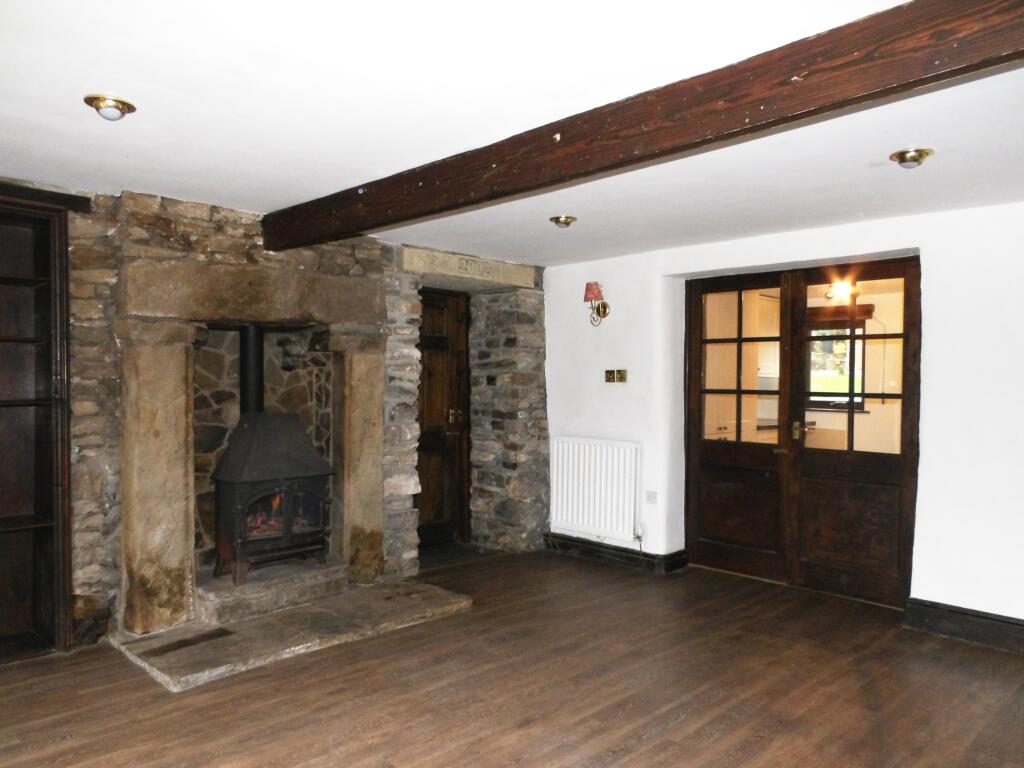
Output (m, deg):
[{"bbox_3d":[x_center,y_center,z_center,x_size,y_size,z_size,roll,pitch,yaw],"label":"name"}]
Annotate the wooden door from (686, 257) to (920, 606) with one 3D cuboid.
[{"bbox_3d":[1.806,0.284,4.556,1.497,2.025,0.070,1,1,44],"label":"wooden door"}]

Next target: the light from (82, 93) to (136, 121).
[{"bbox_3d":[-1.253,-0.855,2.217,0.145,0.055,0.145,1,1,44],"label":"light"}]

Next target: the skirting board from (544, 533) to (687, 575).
[{"bbox_3d":[0.752,1.222,5.318,1.102,0.125,0.306,1,1,44],"label":"skirting board"}]

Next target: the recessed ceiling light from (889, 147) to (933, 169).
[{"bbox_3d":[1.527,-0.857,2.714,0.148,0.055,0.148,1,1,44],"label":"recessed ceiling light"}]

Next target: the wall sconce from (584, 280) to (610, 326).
[{"bbox_3d":[0.606,-0.577,5.151,0.140,0.322,0.185,1,1,44],"label":"wall sconce"}]

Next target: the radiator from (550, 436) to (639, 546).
[{"bbox_3d":[0.605,0.755,5.214,0.778,0.707,0.085,1,1,44],"label":"radiator"}]

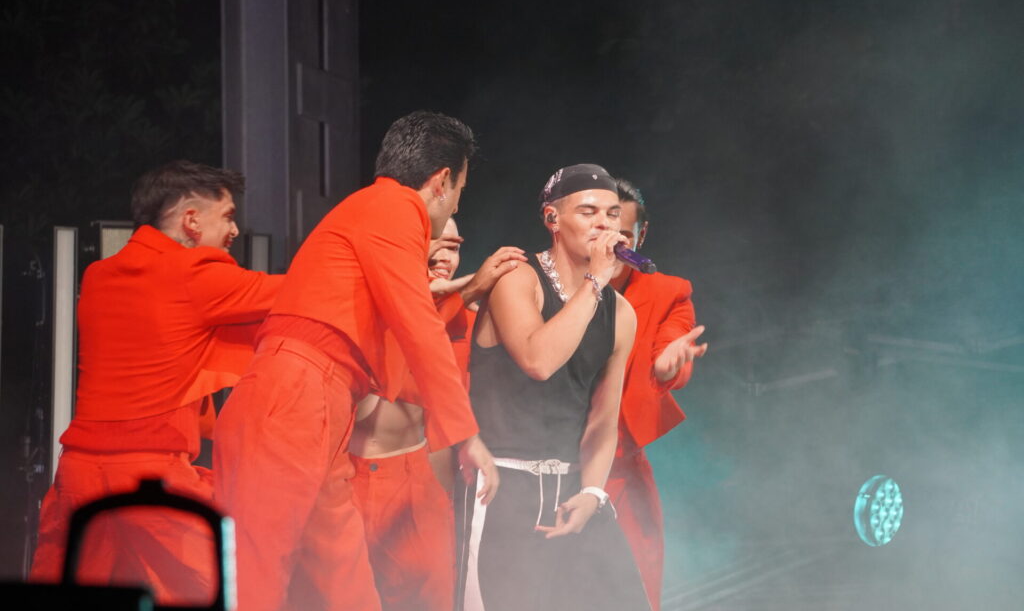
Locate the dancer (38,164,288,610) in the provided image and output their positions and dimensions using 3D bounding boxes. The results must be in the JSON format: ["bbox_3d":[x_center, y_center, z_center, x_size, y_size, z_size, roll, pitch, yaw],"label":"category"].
[{"bbox_3d":[-0.758,0.492,10.700,0.720,1.690,0.620,3,-5,-44],"label":"dancer"}]

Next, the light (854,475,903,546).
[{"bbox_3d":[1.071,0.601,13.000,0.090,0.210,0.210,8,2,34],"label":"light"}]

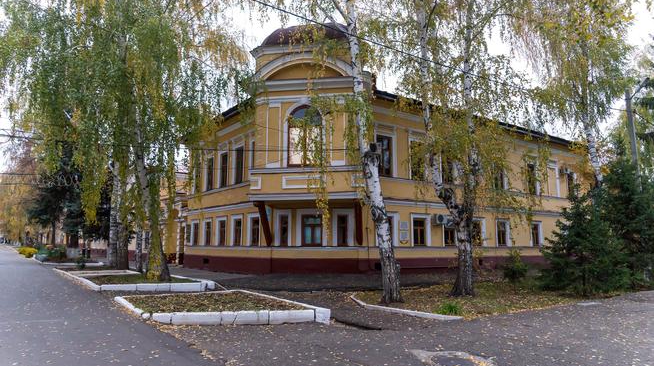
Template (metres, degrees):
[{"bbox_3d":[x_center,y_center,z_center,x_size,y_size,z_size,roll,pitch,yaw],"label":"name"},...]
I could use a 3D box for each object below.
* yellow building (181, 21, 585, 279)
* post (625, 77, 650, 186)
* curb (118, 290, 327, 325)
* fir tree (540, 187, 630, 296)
[{"bbox_3d":[5.860,-0.850,37.010,29.099,15.400,17.499,6,-10,-35],"label":"yellow building"},{"bbox_3d":[14.195,-0.244,19.313,1.000,9.093,0.300,-7,-11,40],"label":"post"},{"bbox_3d":[-2.794,3.002,10.461,3.550,0.260,5.300,5,-10,-33],"label":"curb"},{"bbox_3d":[9.057,1.935,15.579,2.800,3.750,2.800,-5,-9,30],"label":"fir tree"}]

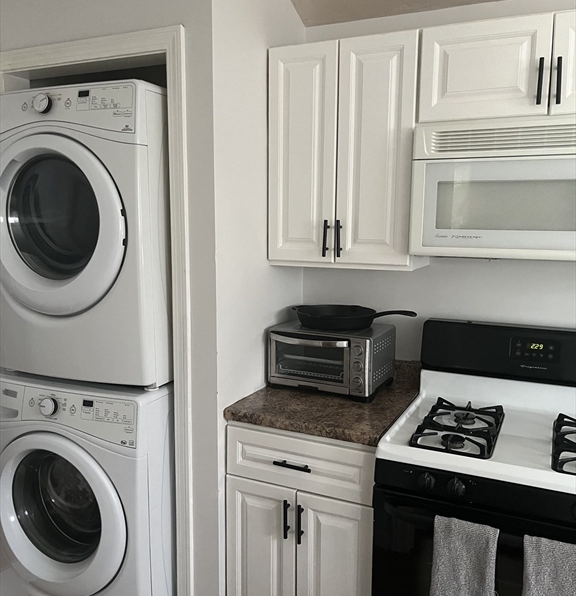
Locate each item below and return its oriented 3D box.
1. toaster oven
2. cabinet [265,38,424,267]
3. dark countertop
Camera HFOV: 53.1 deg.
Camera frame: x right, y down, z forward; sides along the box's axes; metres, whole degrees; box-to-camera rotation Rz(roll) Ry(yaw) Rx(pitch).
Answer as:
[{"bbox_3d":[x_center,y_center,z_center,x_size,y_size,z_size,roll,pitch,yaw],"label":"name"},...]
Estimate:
[{"bbox_3d":[0.171,0.225,2.212,0.403,0.226,0.318,4,9,25],"label":"toaster oven"},{"bbox_3d":[0.234,-0.501,2.106,0.530,0.769,0.328,4,9,25],"label":"cabinet"},{"bbox_3d":[0.162,0.330,2.082,0.525,0.129,0.632,4,9,25],"label":"dark countertop"}]

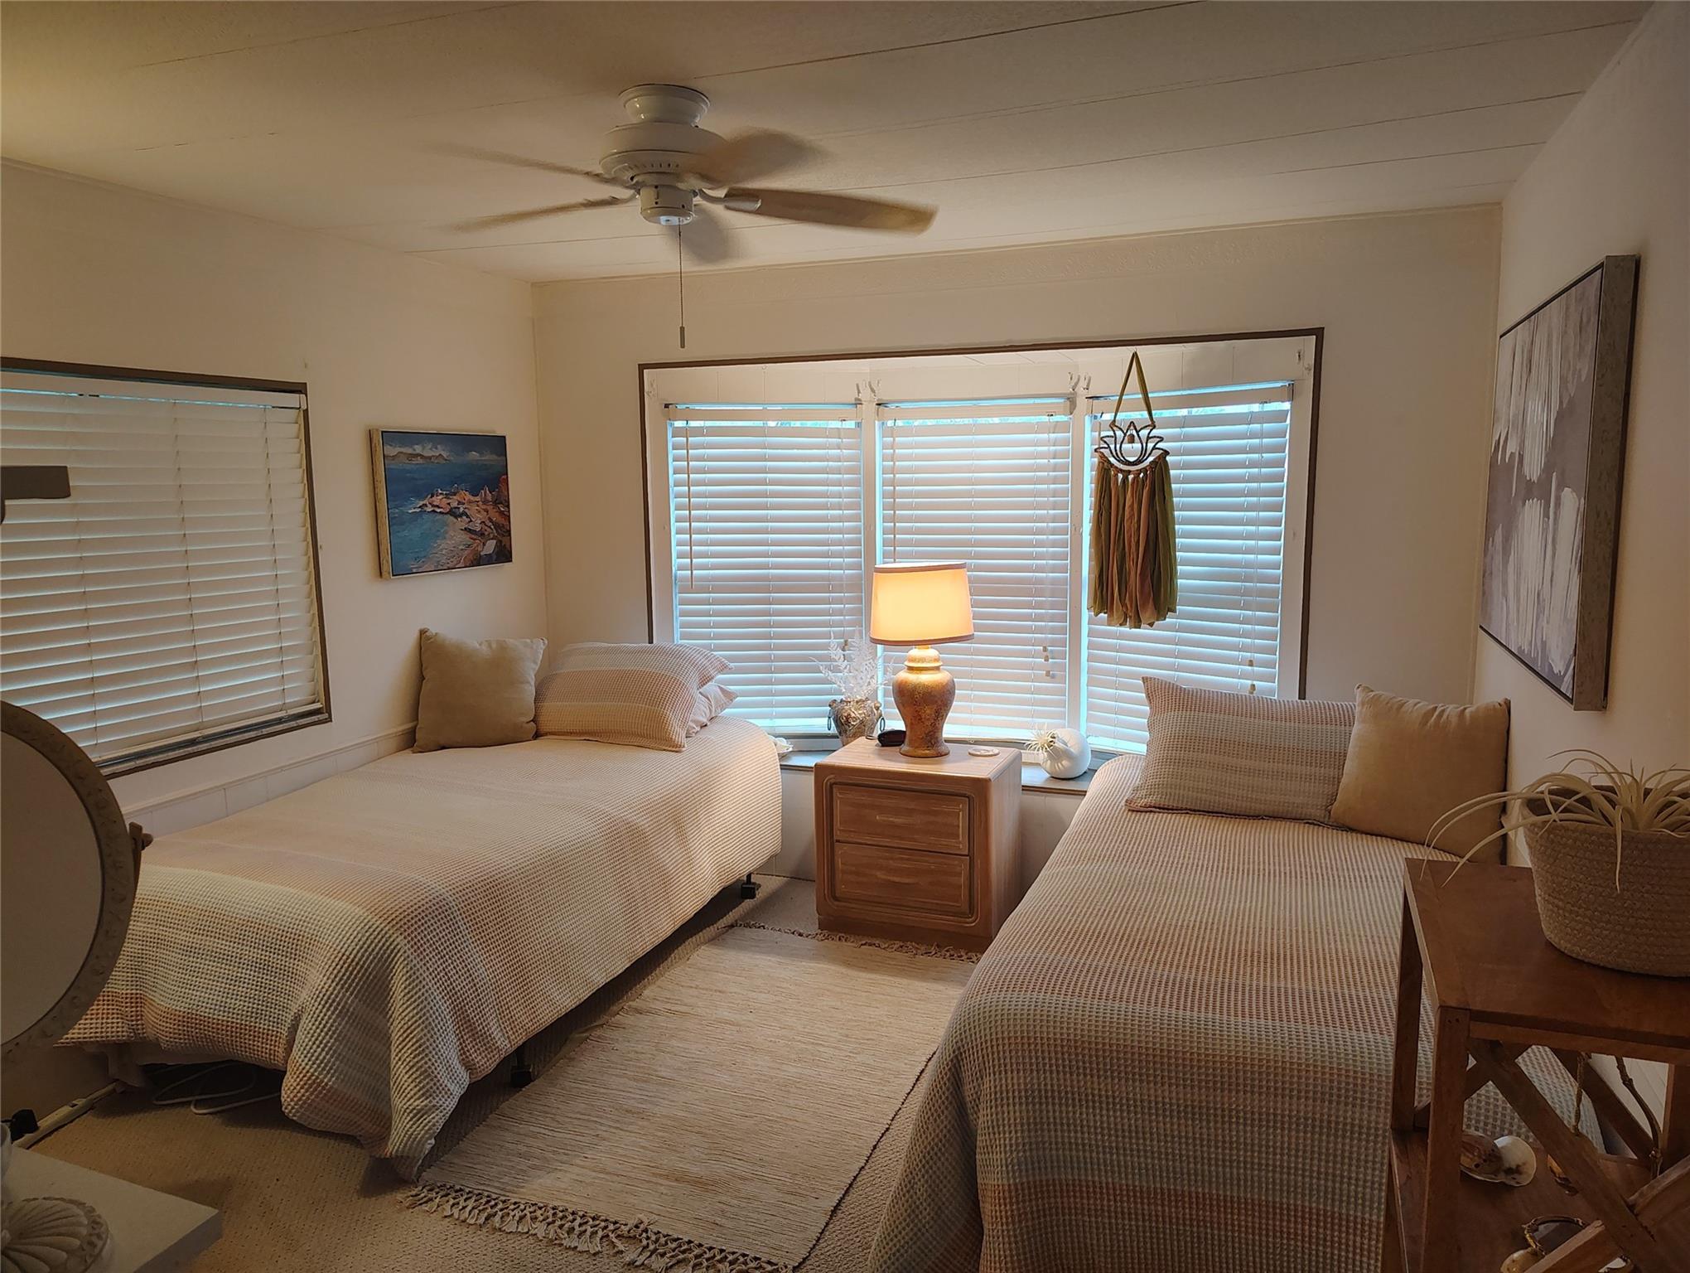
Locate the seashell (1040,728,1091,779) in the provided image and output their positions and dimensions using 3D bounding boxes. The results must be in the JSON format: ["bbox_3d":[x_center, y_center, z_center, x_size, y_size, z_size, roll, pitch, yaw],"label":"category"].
[{"bbox_3d":[0.796,0.421,4.236,0.180,0.172,0.165,0,8,4],"label":"seashell"}]

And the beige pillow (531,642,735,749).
[{"bbox_3d":[-0.766,0.201,4.214,0.630,0.165,0.450,3,50,23],"label":"beige pillow"}]

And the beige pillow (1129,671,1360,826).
[{"bbox_3d":[1.142,0.320,3.303,0.640,0.165,0.440,2,48,20],"label":"beige pillow"}]

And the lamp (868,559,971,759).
[{"bbox_3d":[0.270,0.078,4.010,0.360,0.650,0.360,-1,8,0],"label":"lamp"}]

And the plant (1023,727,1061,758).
[{"bbox_3d":[0.704,0.381,4.202,0.137,0.113,0.120,1,8,10],"label":"plant"}]

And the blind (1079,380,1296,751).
[{"bbox_3d":[1.138,-0.191,4.014,0.750,1.276,0.060,7,11,43],"label":"blind"}]

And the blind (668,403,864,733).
[{"bbox_3d":[-0.295,-0.247,4.574,0.752,1.290,0.060,-1,8,-1],"label":"blind"}]

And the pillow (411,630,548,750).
[{"bbox_3d":[-1.285,0.197,4.114,0.430,0.425,0.140,-3,-9,-18],"label":"pillow"}]

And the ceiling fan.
[{"bbox_3d":[-0.350,-0.951,2.366,1.080,0.255,1.080,2,8,21],"label":"ceiling fan"}]

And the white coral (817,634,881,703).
[{"bbox_3d":[0.023,0.123,4.455,0.245,0.260,0.200,-1,8,0],"label":"white coral"}]

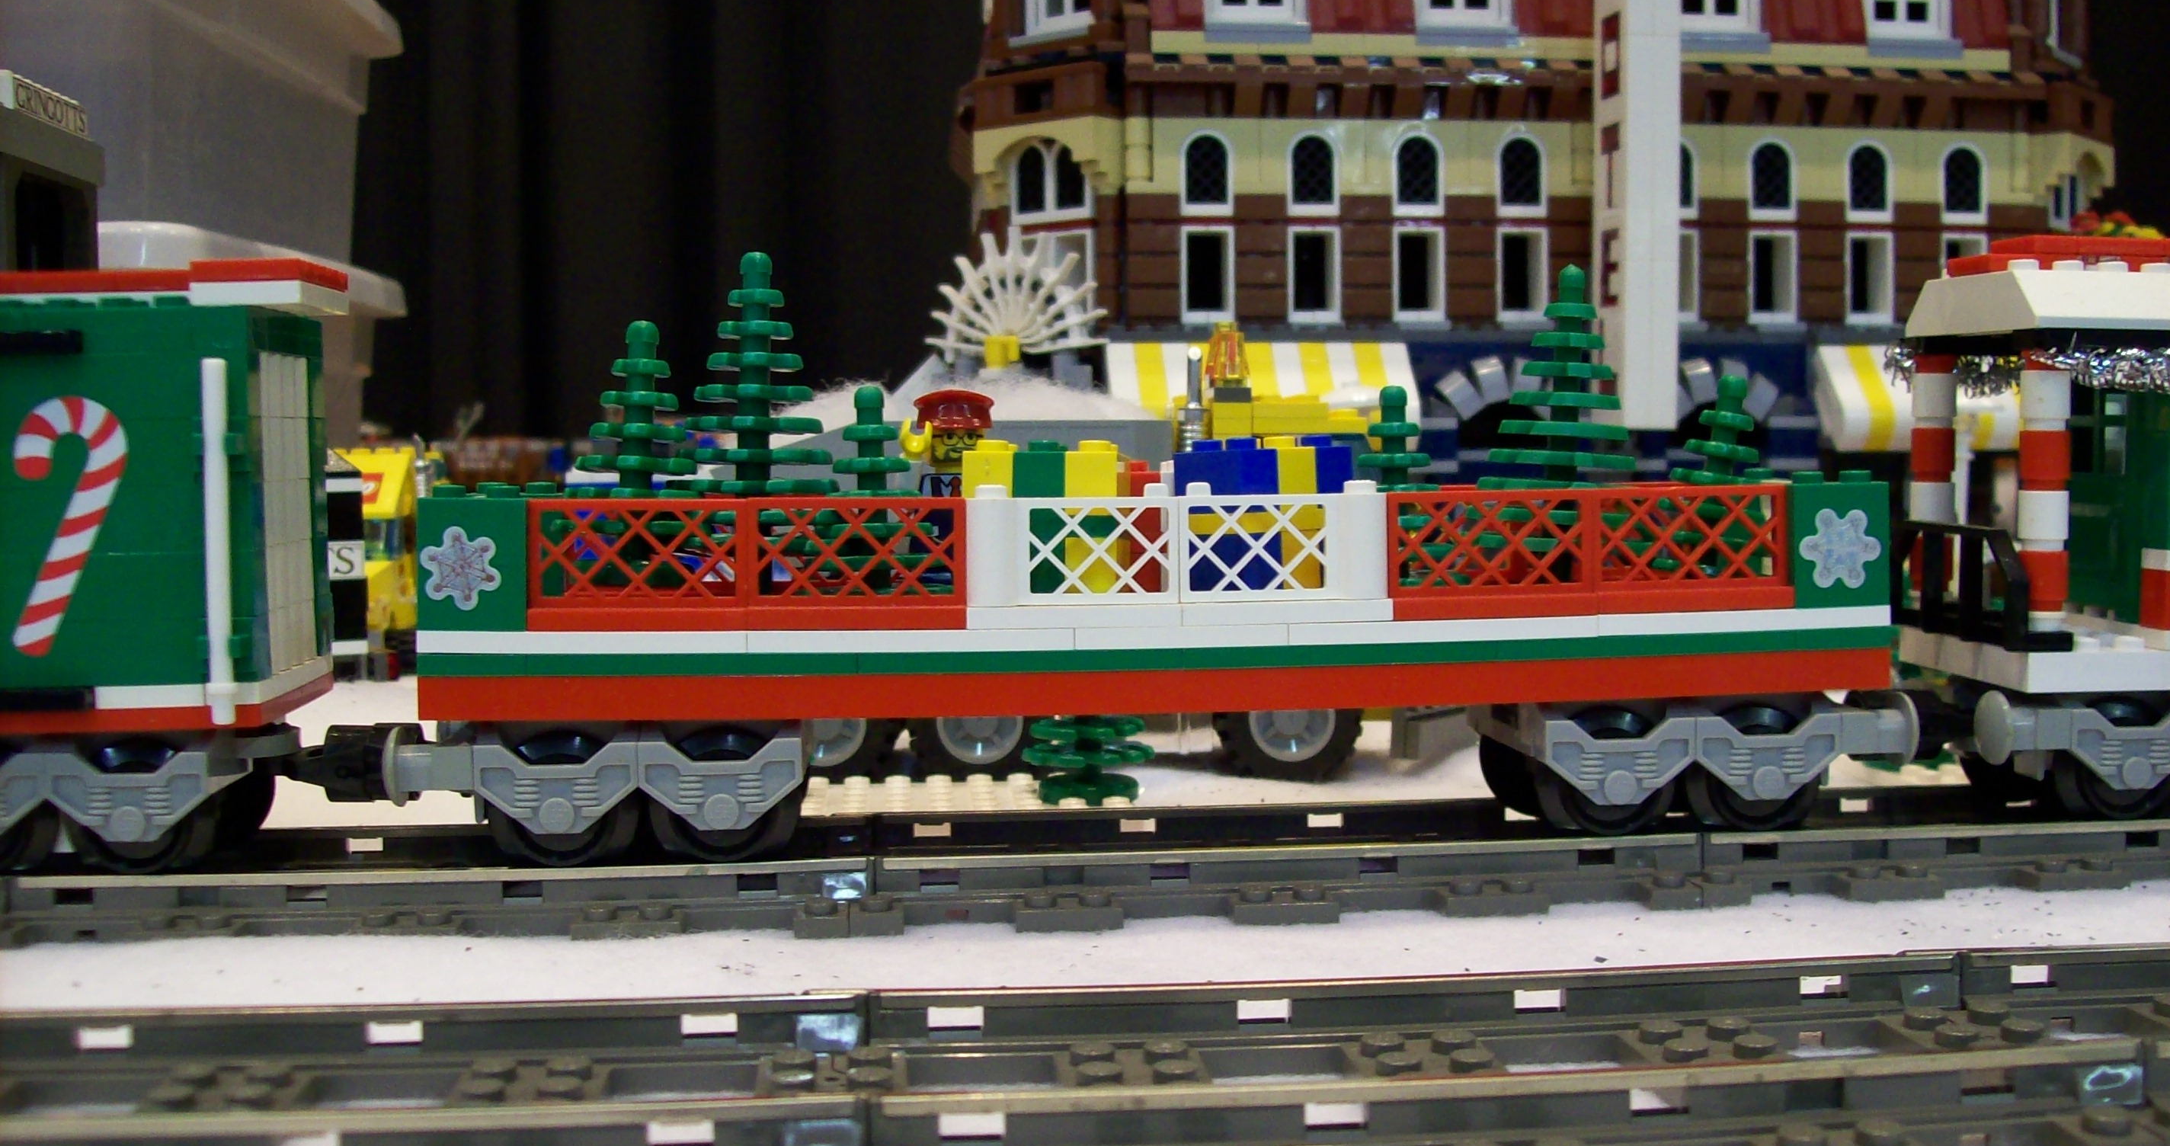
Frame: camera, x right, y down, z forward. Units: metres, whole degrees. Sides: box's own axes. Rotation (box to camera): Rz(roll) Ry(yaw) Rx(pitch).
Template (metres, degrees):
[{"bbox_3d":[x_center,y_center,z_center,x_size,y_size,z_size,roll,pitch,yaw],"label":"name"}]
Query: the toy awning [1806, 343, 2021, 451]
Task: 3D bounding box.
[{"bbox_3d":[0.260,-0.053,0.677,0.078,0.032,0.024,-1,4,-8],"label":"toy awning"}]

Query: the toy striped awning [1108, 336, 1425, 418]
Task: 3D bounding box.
[{"bbox_3d":[0.051,-0.051,0.646,0.088,0.032,0.024,-1,4,-8],"label":"toy striped awning"}]

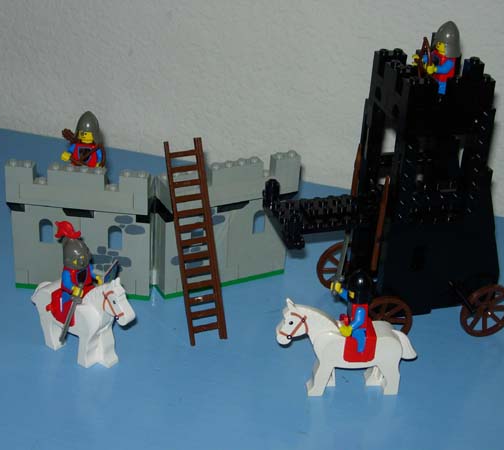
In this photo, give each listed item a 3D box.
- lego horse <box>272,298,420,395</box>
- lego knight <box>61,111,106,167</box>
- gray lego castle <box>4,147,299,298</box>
[{"bbox_3d":[0.049,0.061,0.547,0.075,0.053,0.018,0,28,-6],"label":"lego horse"},{"bbox_3d":[-0.094,-0.042,0.596,0.025,0.047,0.018,5,28,3],"label":"lego knight"},{"bbox_3d":[-0.057,0.000,0.618,0.168,0.085,0.046,-2,28,-11],"label":"gray lego castle"}]

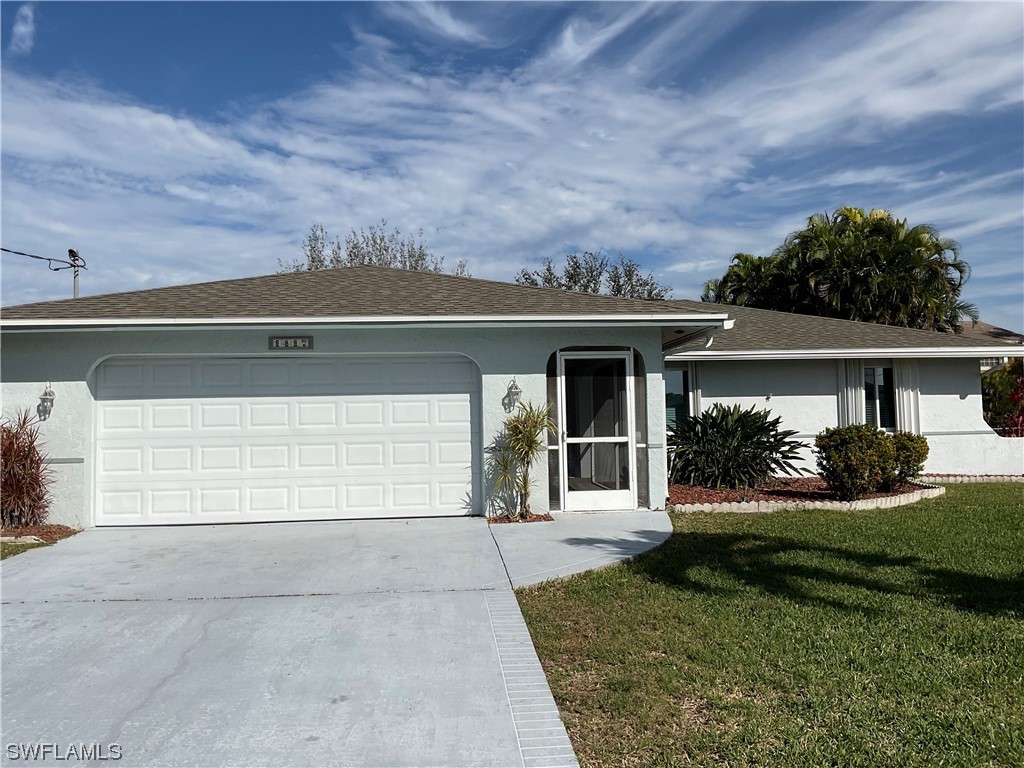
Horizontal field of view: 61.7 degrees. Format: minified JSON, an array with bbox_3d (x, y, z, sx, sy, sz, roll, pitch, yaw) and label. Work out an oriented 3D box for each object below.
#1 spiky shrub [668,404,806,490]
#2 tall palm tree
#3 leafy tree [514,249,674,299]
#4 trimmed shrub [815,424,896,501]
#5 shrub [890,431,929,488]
[{"bbox_3d":[3.668,1.019,14.400,2.500,1.380,2.100,-1,-3,-5],"label":"spiky shrub"},{"bbox_3d":[10.689,-1.759,28.000,8.700,8.200,7.500,-1,-3,-5],"label":"tall palm tree"},{"bbox_3d":[3.135,-1.240,33.000,6.300,8.000,6.000,-1,-3,-5],"label":"leafy tree"},{"bbox_3d":[4.504,1.017,11.250,1.070,1.000,1.050,-1,-3,-5],"label":"trimmed shrub"},{"bbox_3d":[5.962,1.144,13.200,0.880,0.890,0.880,-1,-3,-5],"label":"shrub"}]

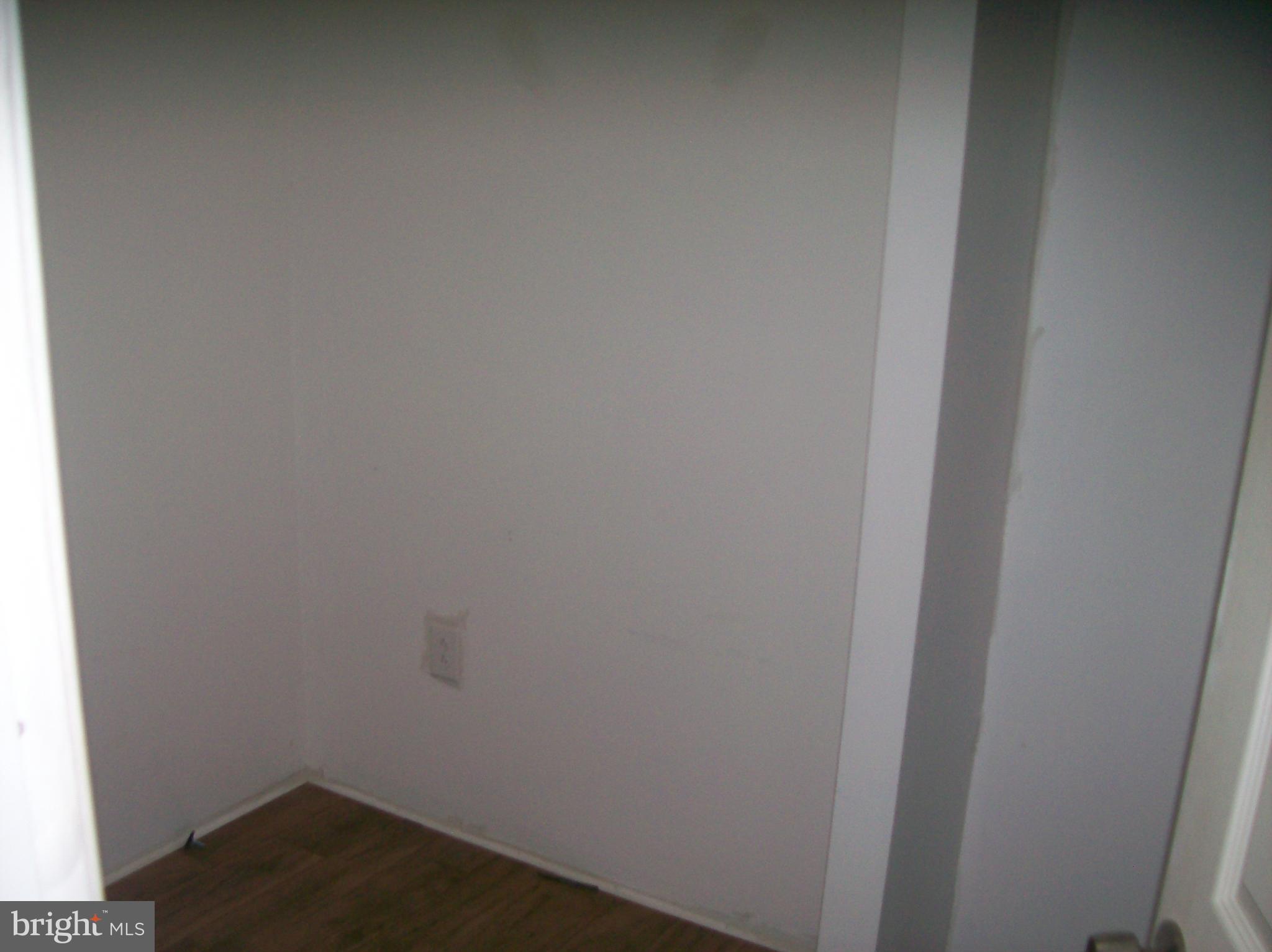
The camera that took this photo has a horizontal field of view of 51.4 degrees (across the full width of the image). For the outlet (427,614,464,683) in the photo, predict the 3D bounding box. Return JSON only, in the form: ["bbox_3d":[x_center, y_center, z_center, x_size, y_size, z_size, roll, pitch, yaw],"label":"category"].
[{"bbox_3d":[-0.391,0.361,2.695,0.072,0.116,0.012,11,17,30],"label":"outlet"}]

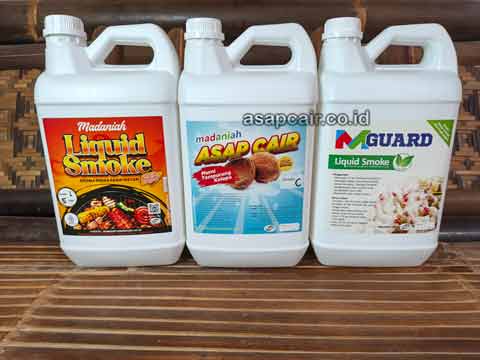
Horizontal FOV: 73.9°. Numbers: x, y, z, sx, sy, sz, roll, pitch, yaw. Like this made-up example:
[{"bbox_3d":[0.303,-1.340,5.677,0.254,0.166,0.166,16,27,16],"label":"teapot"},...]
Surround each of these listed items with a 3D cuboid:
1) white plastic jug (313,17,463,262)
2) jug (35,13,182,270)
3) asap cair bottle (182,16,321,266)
[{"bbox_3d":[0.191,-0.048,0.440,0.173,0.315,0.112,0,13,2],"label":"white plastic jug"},{"bbox_3d":[-0.163,-0.049,0.436,0.162,0.314,0.127,-1,16,-2],"label":"jug"},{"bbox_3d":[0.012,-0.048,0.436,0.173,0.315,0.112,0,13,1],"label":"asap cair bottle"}]

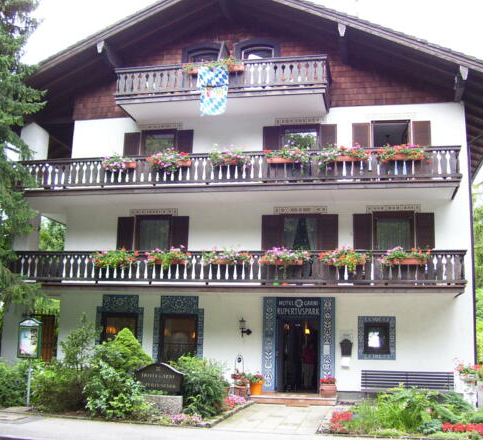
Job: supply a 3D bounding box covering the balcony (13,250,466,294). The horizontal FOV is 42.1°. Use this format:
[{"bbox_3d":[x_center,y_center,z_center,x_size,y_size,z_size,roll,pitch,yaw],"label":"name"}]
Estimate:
[{"bbox_3d":[-0.311,1.481,17.100,12.125,1.030,1.705,-1,-10,10],"label":"balcony"}]

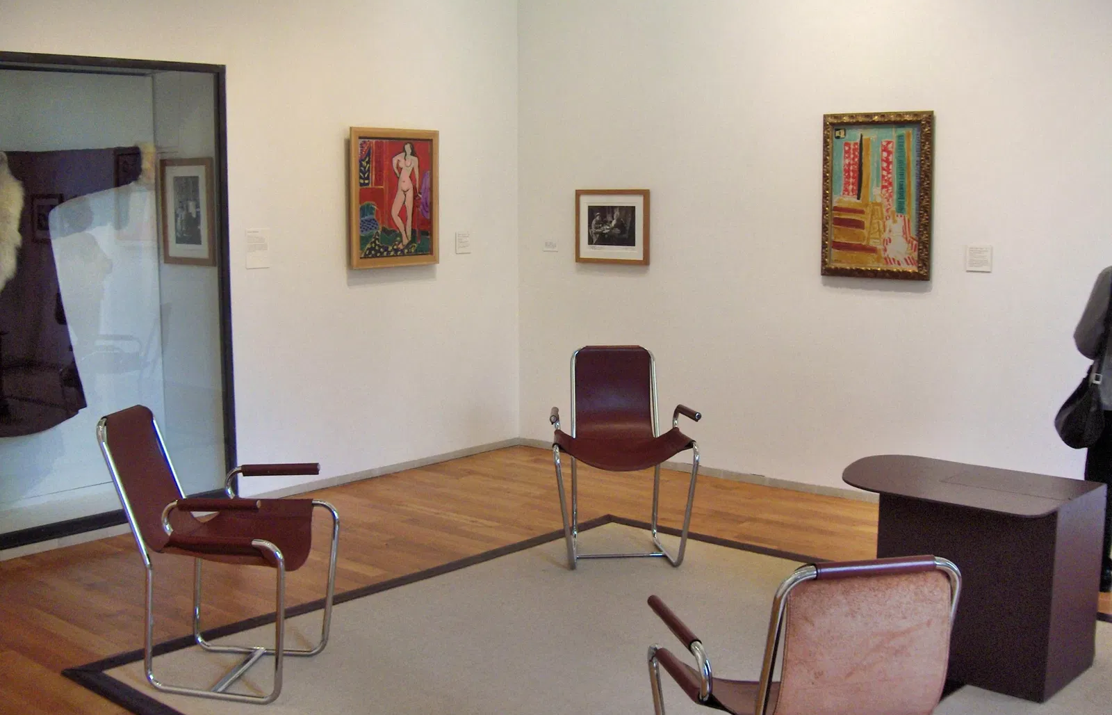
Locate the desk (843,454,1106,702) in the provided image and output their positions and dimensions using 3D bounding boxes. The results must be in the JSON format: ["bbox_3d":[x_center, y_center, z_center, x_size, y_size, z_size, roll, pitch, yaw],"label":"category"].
[{"bbox_3d":[1.308,0.704,4.115,0.850,0.621,0.554,6,10,39],"label":"desk"}]

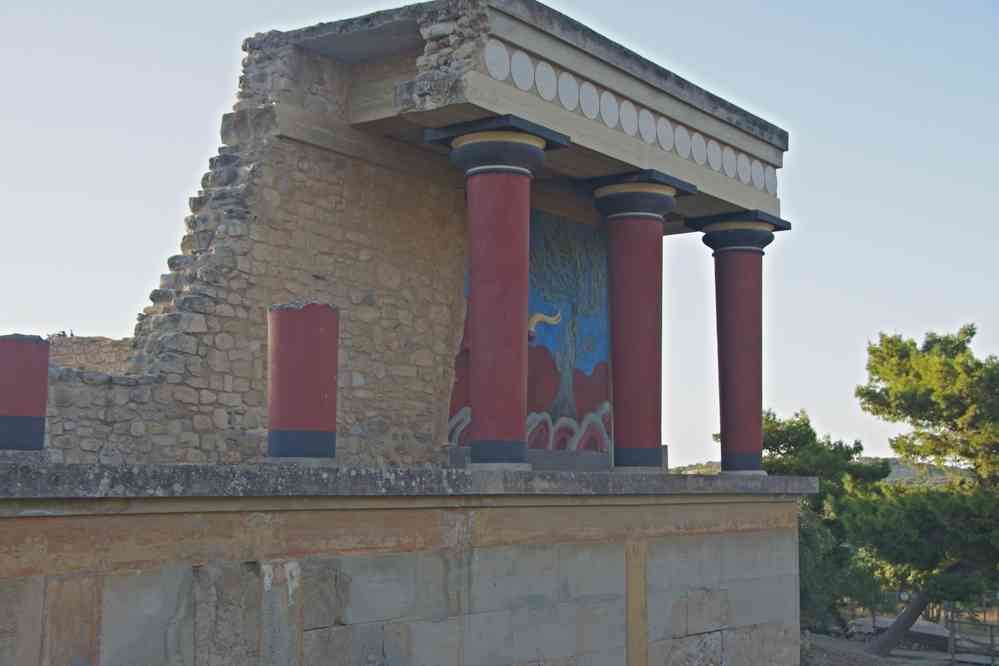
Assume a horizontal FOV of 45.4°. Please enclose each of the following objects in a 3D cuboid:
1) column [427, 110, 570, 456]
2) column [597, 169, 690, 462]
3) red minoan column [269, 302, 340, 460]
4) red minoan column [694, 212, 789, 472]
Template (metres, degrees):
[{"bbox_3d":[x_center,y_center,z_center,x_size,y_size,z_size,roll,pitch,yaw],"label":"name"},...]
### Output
[{"bbox_3d":[-0.012,-0.308,10.250,0.884,2.850,0.827,-6,-9,39],"label":"column"},{"bbox_3d":[1.378,-0.086,11.947,0.884,2.850,0.827,0,-7,0],"label":"column"},{"bbox_3d":[-1.387,0.359,8.467,0.490,1.064,0.490,0,-7,0],"label":"red minoan column"},{"bbox_3d":[2.750,0.133,13.622,0.884,2.850,0.827,0,-7,0],"label":"red minoan column"}]

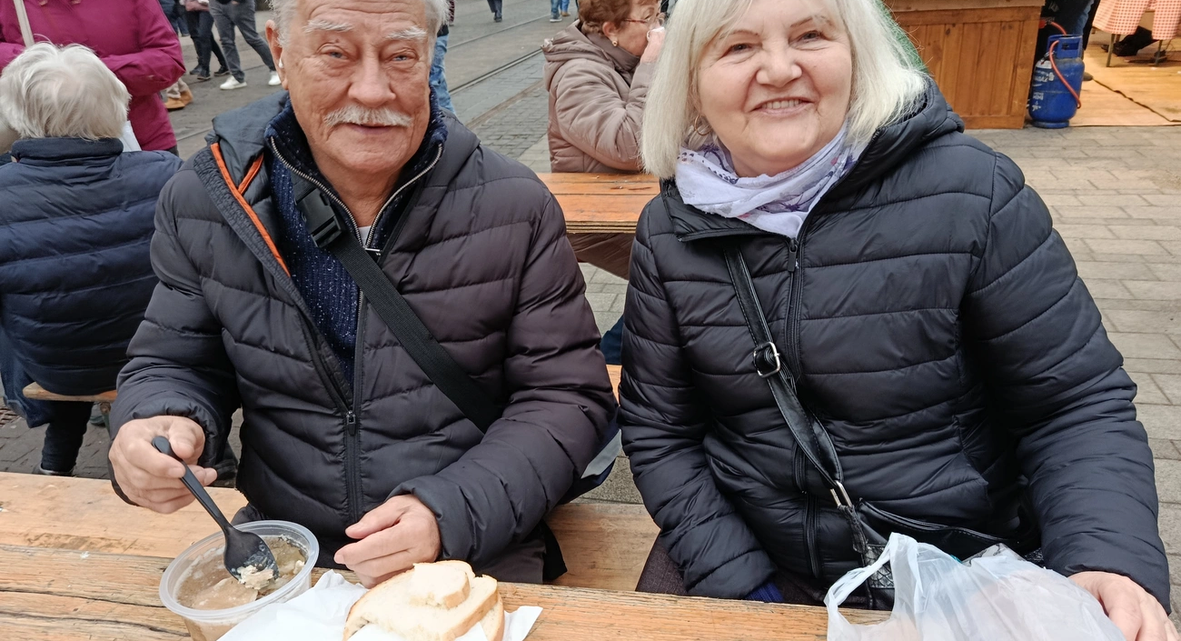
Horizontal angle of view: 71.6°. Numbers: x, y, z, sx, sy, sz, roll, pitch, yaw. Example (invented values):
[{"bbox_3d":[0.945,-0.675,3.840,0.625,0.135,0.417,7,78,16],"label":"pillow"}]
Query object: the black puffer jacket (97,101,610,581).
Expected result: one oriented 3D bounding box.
[{"bbox_3d":[-0.256,0.070,0.978,0.570,0.640,0.480,-5,24,-8],"label":"black puffer jacket"}]

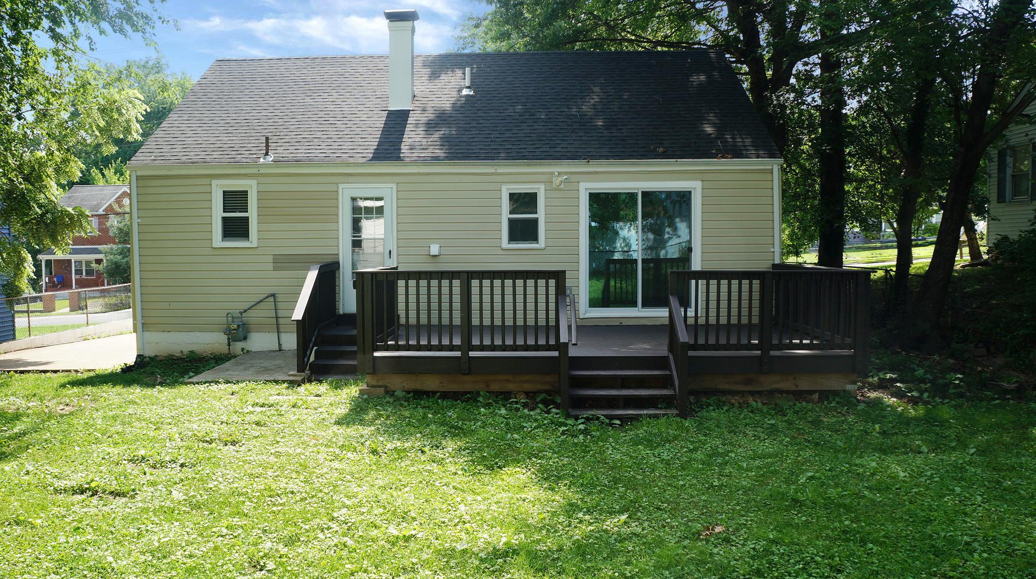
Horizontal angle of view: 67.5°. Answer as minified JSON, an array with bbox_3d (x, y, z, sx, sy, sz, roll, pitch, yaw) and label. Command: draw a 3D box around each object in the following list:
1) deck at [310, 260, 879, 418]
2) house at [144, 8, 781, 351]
[{"bbox_3d":[0.568,0.462,10.245,7.218,1.518,4.293,0,3,1],"label":"deck"},{"bbox_3d":[-1.014,-2.084,15.982,10.573,5.990,7.738,0,3,1],"label":"house"}]

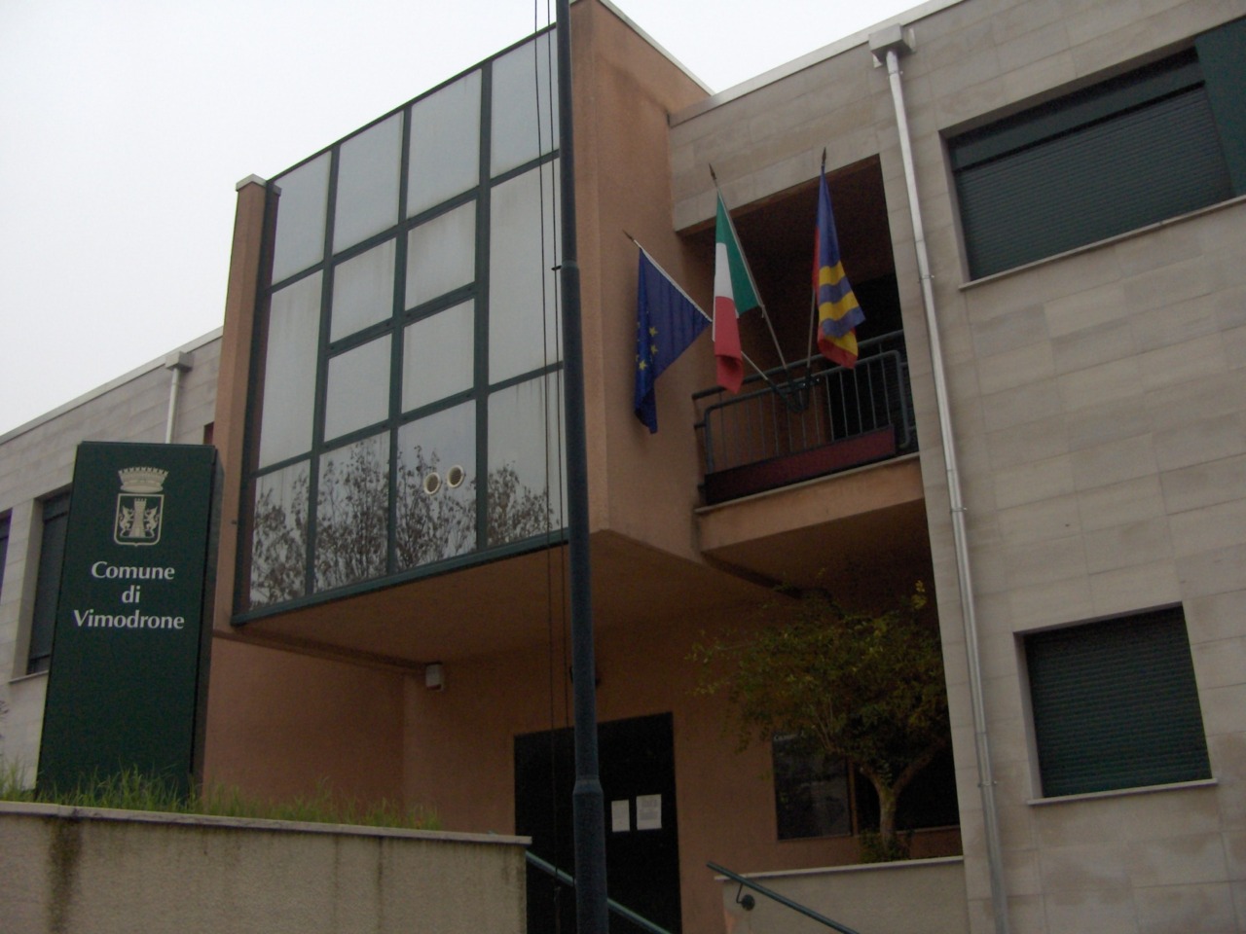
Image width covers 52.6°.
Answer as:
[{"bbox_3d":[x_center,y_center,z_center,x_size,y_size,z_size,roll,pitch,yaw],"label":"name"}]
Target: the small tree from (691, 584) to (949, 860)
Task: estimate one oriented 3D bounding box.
[{"bbox_3d":[1.630,2.114,10.115,2.000,2.250,1.700,-16,-25,33],"label":"small tree"}]

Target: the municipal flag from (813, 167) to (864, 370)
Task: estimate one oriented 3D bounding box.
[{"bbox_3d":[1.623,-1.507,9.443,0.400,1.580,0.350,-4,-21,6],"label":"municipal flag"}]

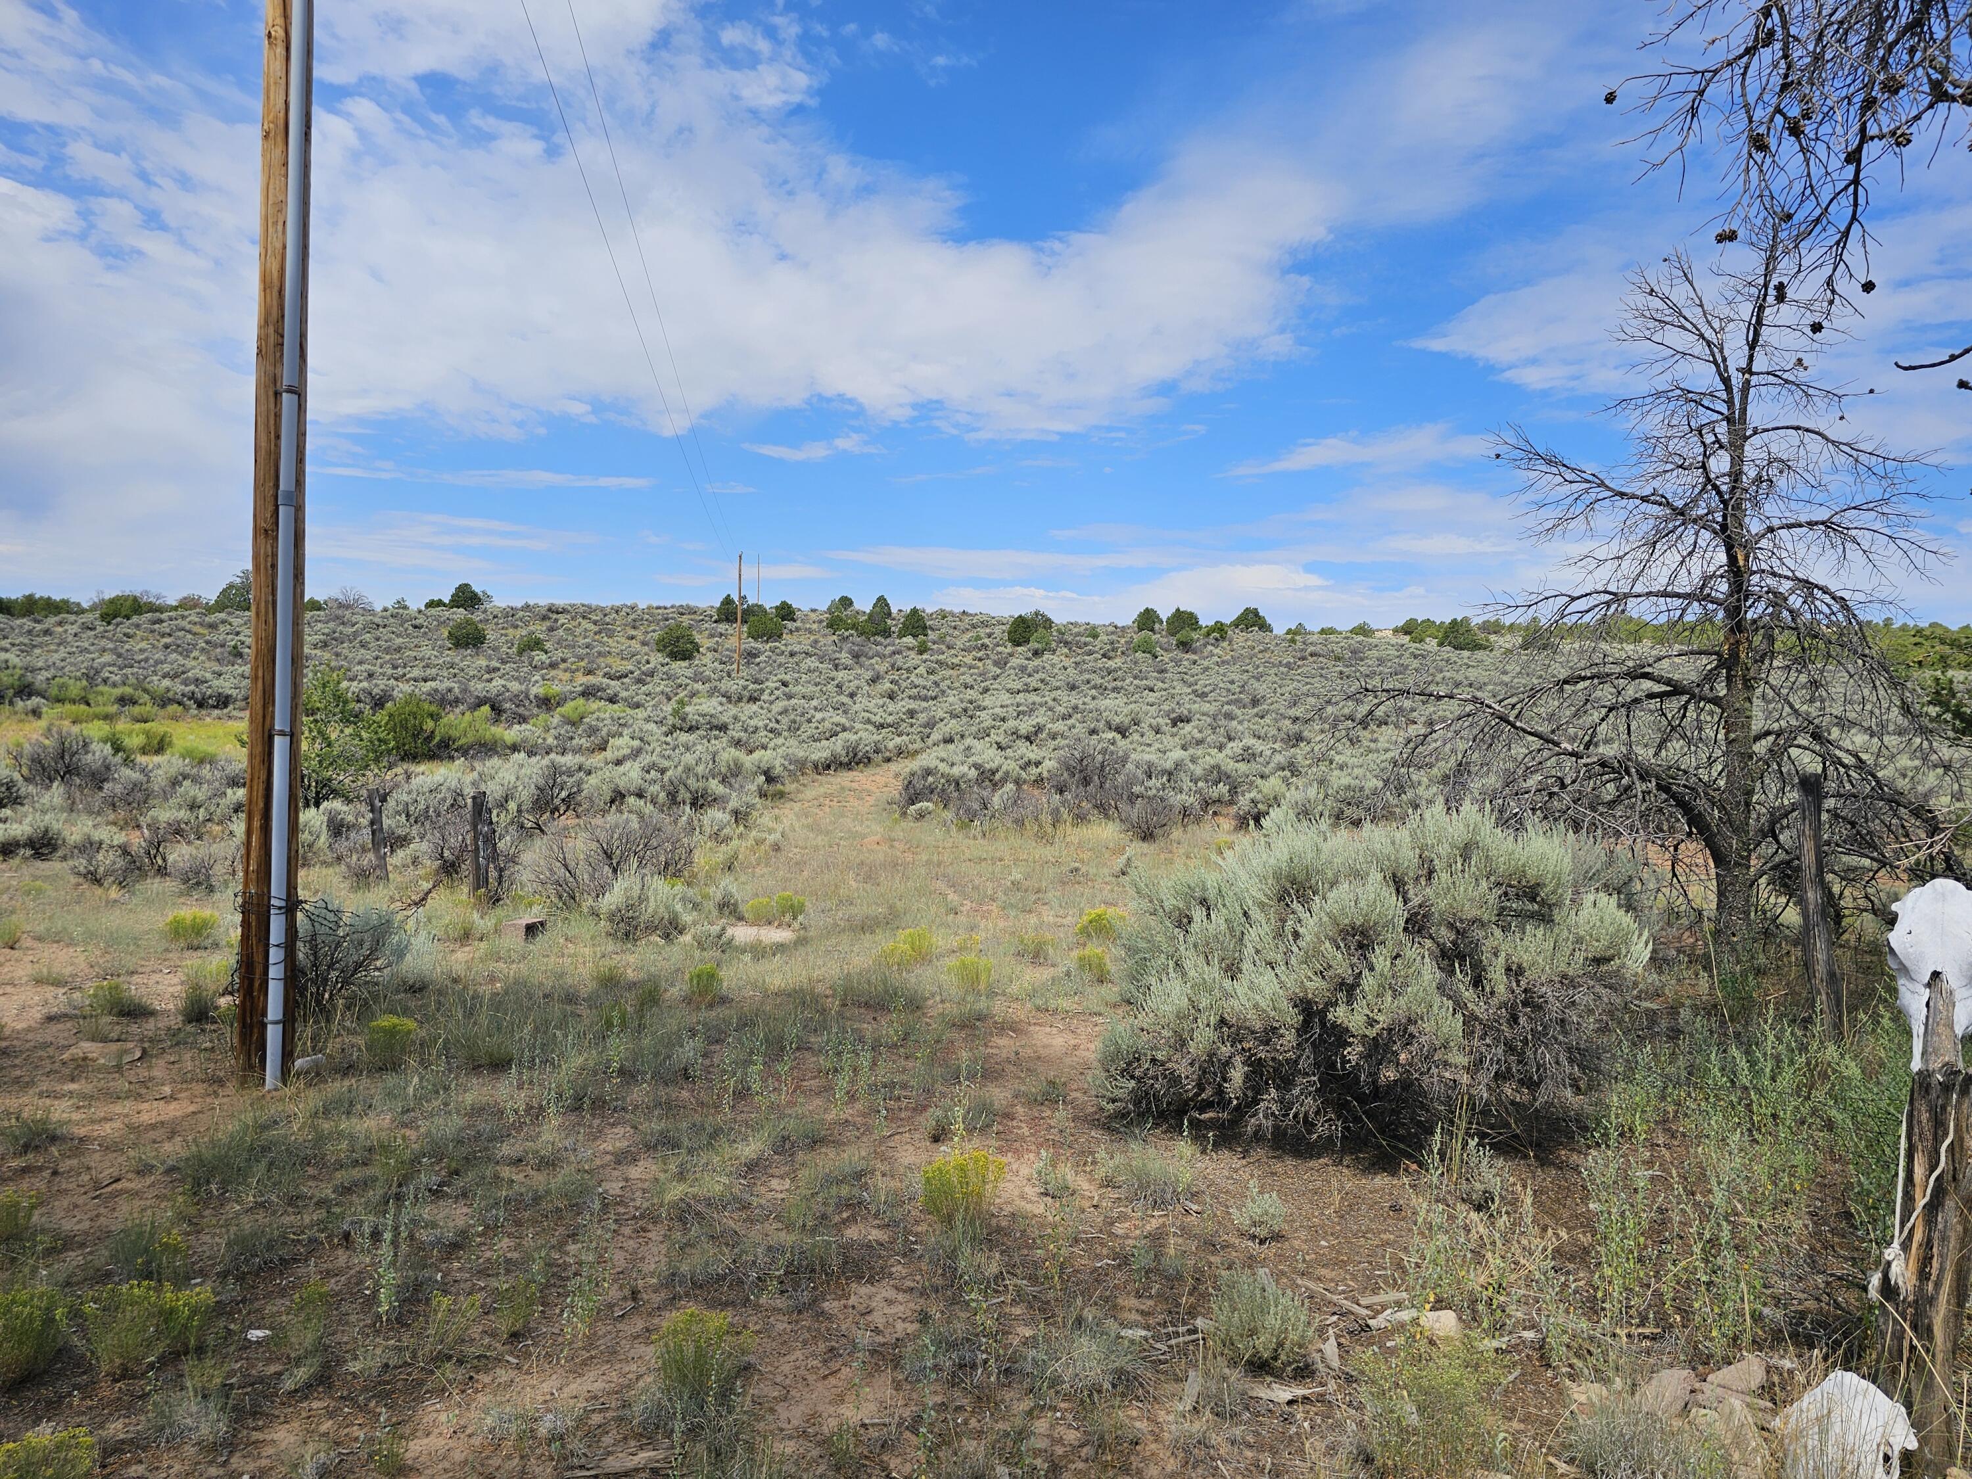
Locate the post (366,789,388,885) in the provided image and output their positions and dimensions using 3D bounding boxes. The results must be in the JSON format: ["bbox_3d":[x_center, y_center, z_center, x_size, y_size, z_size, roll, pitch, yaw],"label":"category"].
[{"bbox_3d":[-5.898,0.918,12.700,0.140,0.948,0.140,-7,0,-25],"label":"post"}]

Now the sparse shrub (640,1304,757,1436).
[{"bbox_3d":[-0.667,1.443,3.049,0.270,0.246,0.243,1,1,-12],"label":"sparse shrub"}]

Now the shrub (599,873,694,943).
[{"bbox_3d":[-2.665,1.318,10.281,0.730,0.530,0.620,1,1,0],"label":"shrub"}]

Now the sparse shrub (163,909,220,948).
[{"bbox_3d":[-5.388,1.273,8.893,0.322,0.257,0.290,1,1,-31],"label":"sparse shrub"}]

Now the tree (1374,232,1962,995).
[{"bbox_3d":[4.737,-0.924,8.982,3.600,5.100,3.500,1,1,0],"label":"tree"}]

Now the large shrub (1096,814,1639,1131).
[{"bbox_3d":[1.714,0.931,5.716,2.305,1.279,1.844,1,1,17],"label":"large shrub"}]

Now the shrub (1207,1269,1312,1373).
[{"bbox_3d":[0.712,1.478,3.394,0.266,0.215,0.239,1,1,12],"label":"shrub"}]

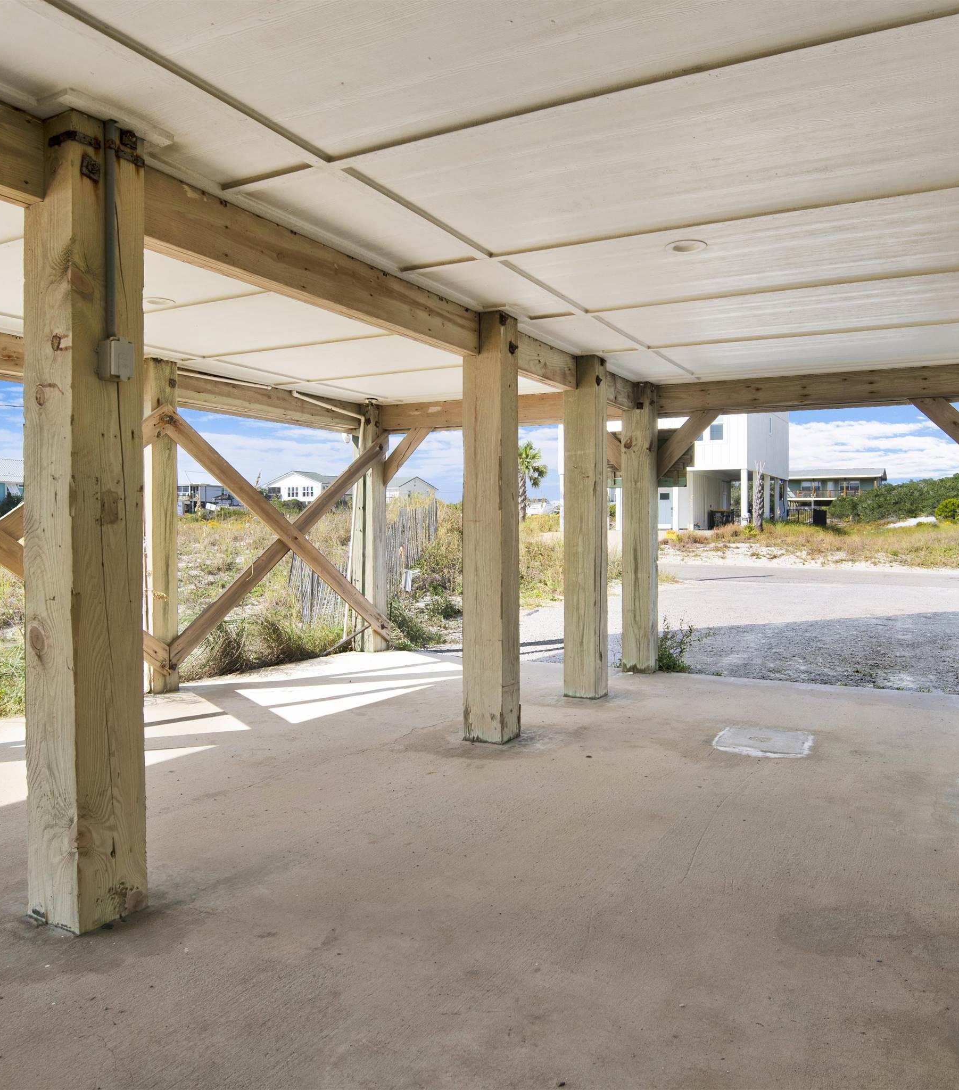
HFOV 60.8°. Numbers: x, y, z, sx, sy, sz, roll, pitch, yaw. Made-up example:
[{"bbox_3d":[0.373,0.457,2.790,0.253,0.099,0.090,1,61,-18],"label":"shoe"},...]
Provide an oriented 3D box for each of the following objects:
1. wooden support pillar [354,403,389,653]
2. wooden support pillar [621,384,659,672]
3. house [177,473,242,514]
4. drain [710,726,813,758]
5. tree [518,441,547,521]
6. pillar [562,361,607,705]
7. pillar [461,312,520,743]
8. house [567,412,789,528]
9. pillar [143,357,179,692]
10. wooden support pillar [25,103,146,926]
[{"bbox_3d":[-1.218,-0.184,9.151,0.272,2.738,0.272,1,1,30],"label":"wooden support pillar"},{"bbox_3d":[1.559,-0.162,7.912,0.272,2.738,0.272,1,1,30],"label":"wooden support pillar"},{"bbox_3d":[-40.000,-7.600,119.000,12.000,6.200,10.000,1,1,29],"label":"house"},{"bbox_3d":[1.847,1.279,5.298,0.551,0.025,0.594,1,1,29],"label":"drain"},{"bbox_3d":[2.500,-3.750,48.000,2.900,4.950,2.900,0,1,0],"label":"tree"},{"bbox_3d":[0.873,-0.131,6.694,0.270,2.745,0.270,1,1,29],"label":"pillar"},{"bbox_3d":[0.083,-0.114,5.350,0.272,2.738,0.272,1,1,30],"label":"pillar"},{"bbox_3d":[11.333,-5.618,46.143,9.900,9.500,11.000,1,1,30],"label":"house"},{"bbox_3d":[-2.701,-0.140,6.813,0.272,2.738,0.272,1,1,30],"label":"pillar"},{"bbox_3d":[-1.399,-0.064,2.901,0.270,2.745,0.270,1,1,29],"label":"wooden support pillar"}]

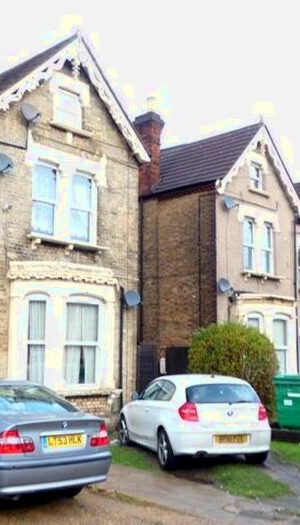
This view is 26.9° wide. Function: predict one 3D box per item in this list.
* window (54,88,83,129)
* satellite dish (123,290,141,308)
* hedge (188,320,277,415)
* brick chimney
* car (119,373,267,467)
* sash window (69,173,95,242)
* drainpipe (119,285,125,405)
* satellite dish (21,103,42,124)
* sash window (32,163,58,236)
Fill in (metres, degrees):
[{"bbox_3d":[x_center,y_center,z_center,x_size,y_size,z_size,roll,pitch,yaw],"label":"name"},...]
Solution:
[{"bbox_3d":[-1.931,-3.597,14.754,0.130,0.830,0.770,-8,-11,44],"label":"window"},{"bbox_3d":[-0.445,0.891,15.094,0.470,0.450,0.300,7,-11,-41],"label":"satellite dish"},{"bbox_3d":[2.242,2.945,16.752,2.400,2.620,2.300,0,-8,0],"label":"hedge"},{"bbox_3d":[0.003,-3.968,21.684,0.830,3.400,0.660,-8,-11,44],"label":"brick chimney"},{"bbox_3d":[0.637,2.767,11.370,1.790,1.430,4.240,3,-9,-16],"label":"car"},{"bbox_3d":[-1.545,-1.300,14.994,0.120,1.610,0.780,-8,-11,43],"label":"sash window"},{"bbox_3d":[-0.666,2.280,15.060,0.100,3.350,0.100,-8,-11,44],"label":"drainpipe"},{"bbox_3d":[-2.601,-3.217,13.630,0.370,0.450,0.460,-8,-11,43],"label":"satellite dish"},{"bbox_3d":[-2.353,-1.405,14.140,0.120,1.610,0.730,-8,-11,43],"label":"sash window"}]

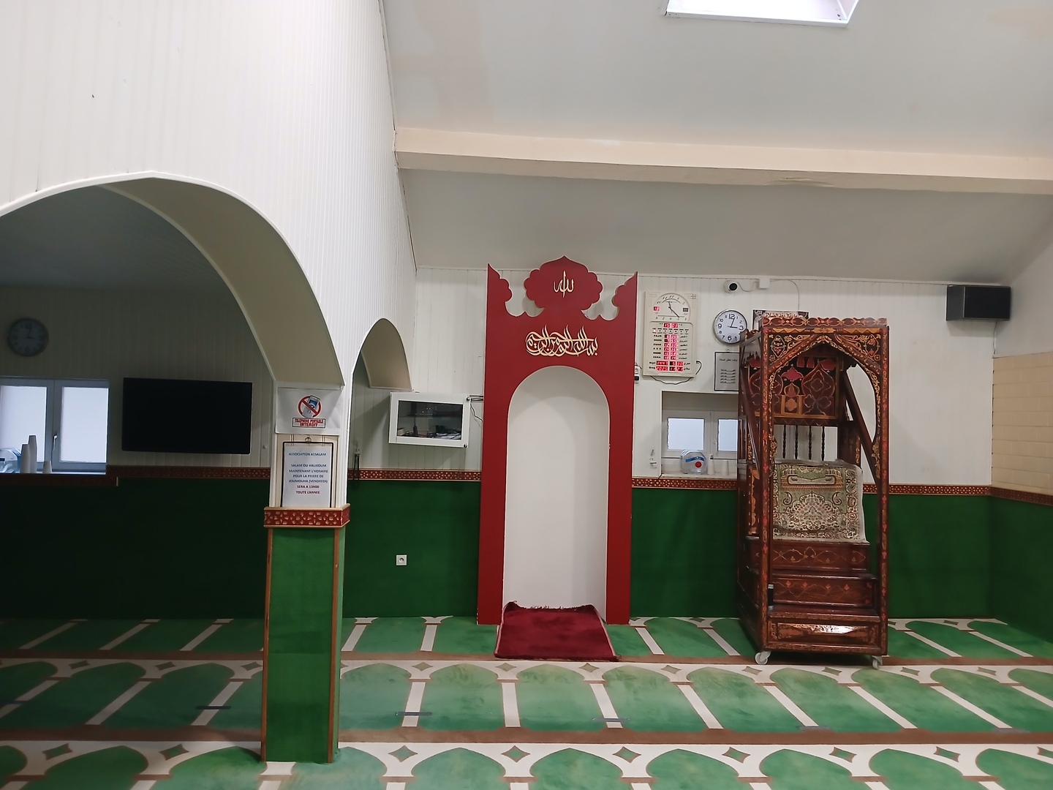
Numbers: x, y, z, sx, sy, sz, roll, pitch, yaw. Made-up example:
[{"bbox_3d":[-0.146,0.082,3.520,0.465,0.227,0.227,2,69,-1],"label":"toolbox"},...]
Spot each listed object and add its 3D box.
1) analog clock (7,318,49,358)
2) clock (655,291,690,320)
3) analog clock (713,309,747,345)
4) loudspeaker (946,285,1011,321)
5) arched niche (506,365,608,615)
[{"bbox_3d":[-3.759,-0.433,5.965,0.290,0.290,0.045,2,-1,-4],"label":"analog clock"},{"bbox_3d":[1.177,-0.709,6.339,0.285,0.225,0.050,2,-1,-4],"label":"clock"},{"bbox_3d":[1.642,-0.545,6.379,0.270,0.270,0.045,2,-1,-4],"label":"analog clock"},{"bbox_3d":[3.693,-0.737,6.451,0.384,0.250,0.220,2,-1,-4],"label":"loudspeaker"},{"bbox_3d":[0.233,0.774,6.251,0.793,1.970,0.380,2,-1,-3],"label":"arched niche"}]

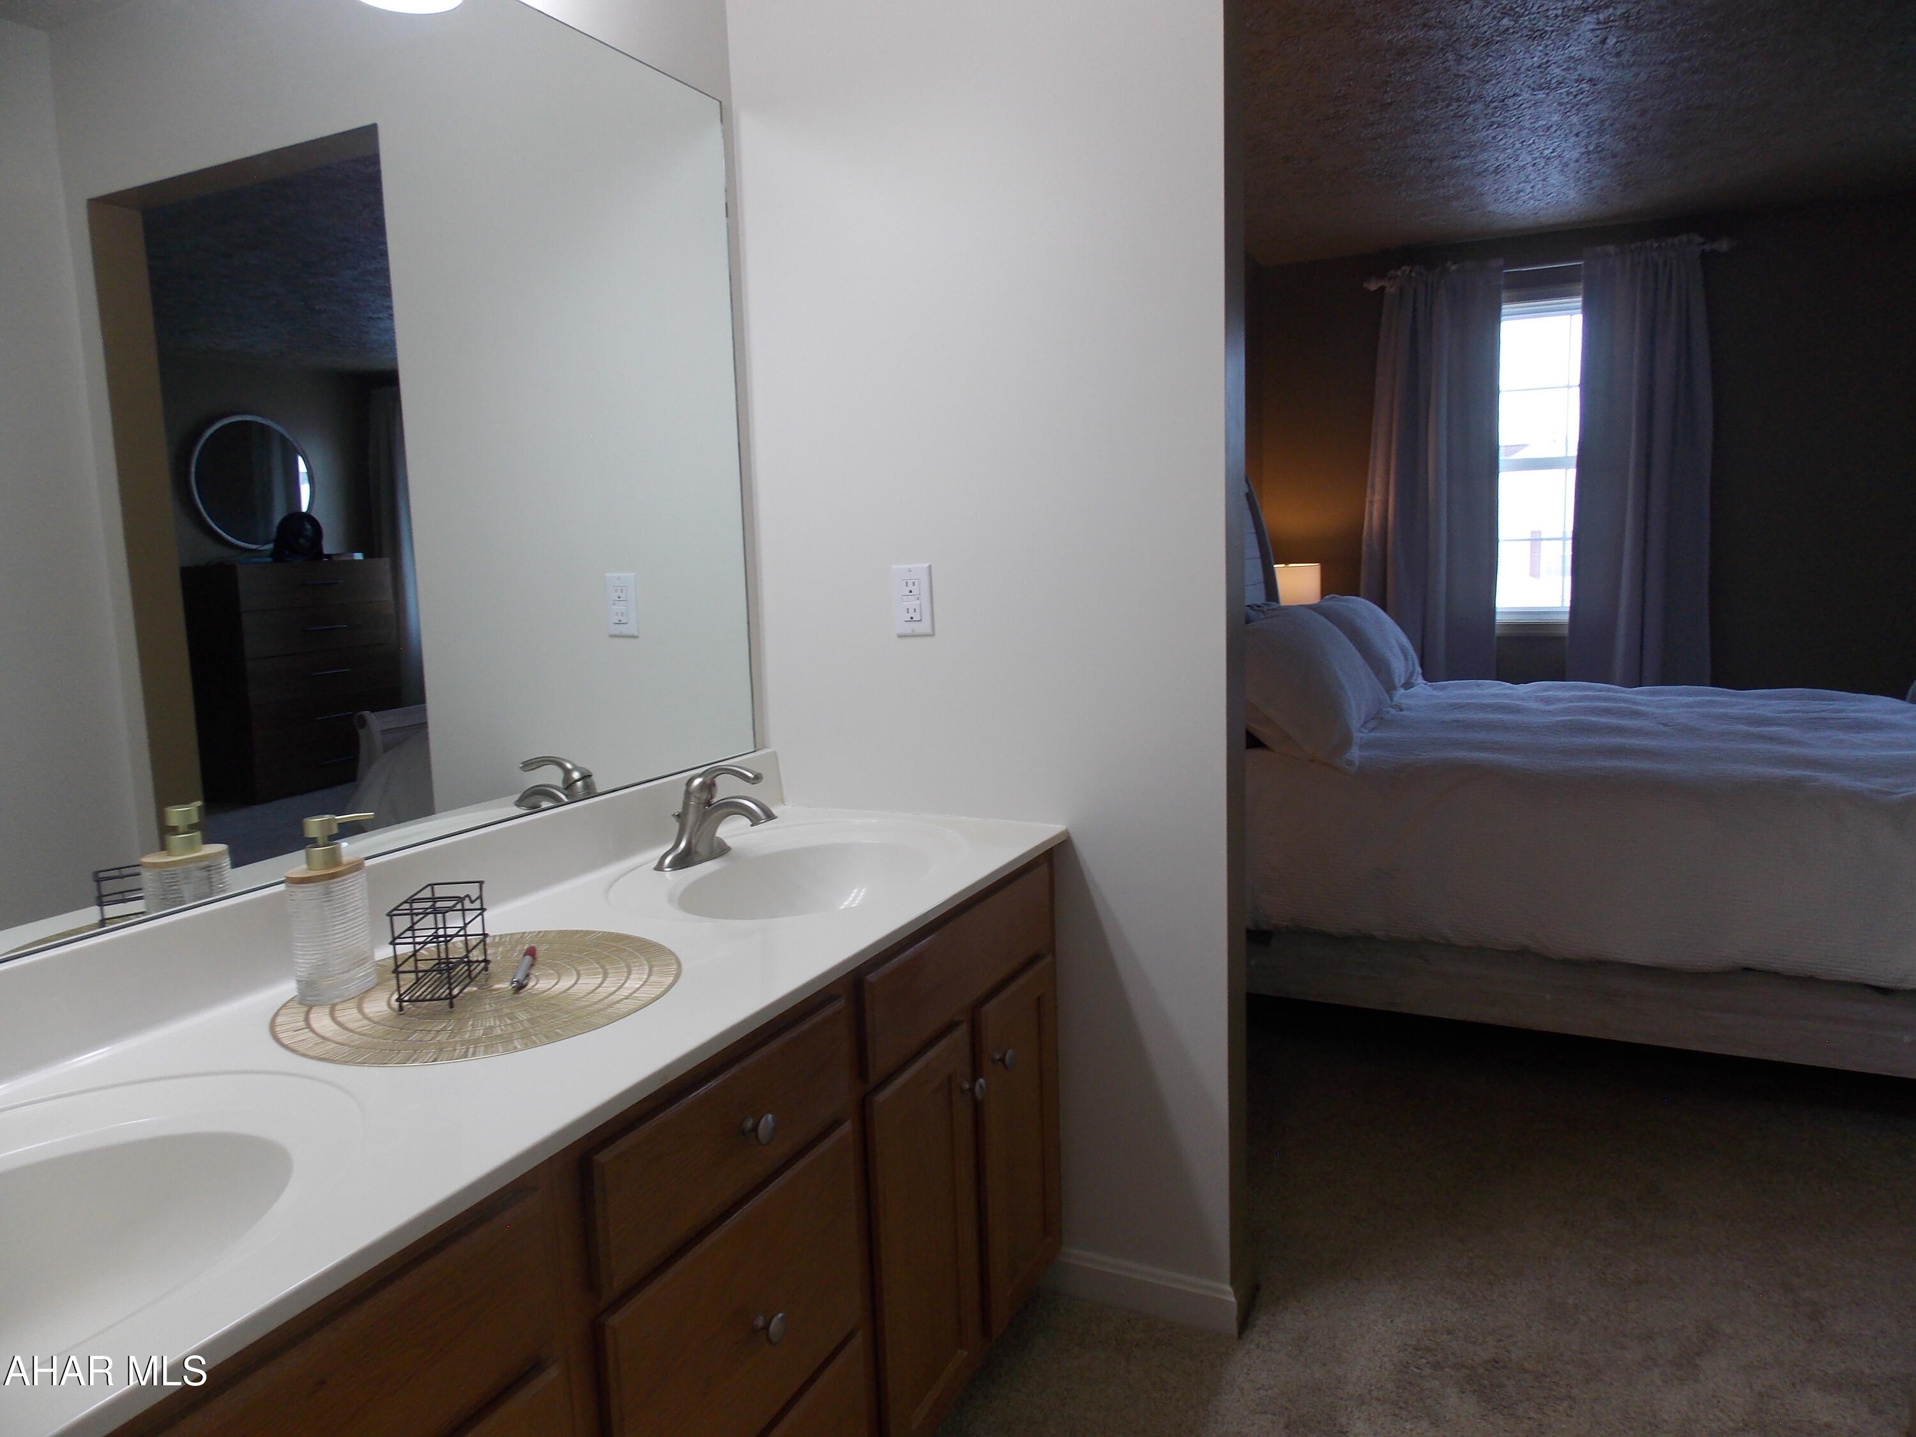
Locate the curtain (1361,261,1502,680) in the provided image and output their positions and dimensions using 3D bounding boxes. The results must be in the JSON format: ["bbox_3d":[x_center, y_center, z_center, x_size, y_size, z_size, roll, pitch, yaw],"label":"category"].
[{"bbox_3d":[2.038,-0.788,5.541,0.549,2.296,0.120,2,9,25],"label":"curtain"}]

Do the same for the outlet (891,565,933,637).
[{"bbox_3d":[-0.073,-0.192,2.079,0.071,0.116,0.008,2,9,25],"label":"outlet"}]

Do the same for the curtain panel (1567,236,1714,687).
[{"bbox_3d":[2.784,-0.765,5.187,0.505,2.302,0.120,2,9,25],"label":"curtain panel"}]

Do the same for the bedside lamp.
[{"bbox_3d":[1.442,-0.433,5.569,0.290,0.480,0.290,2,9,25],"label":"bedside lamp"}]

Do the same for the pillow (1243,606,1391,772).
[{"bbox_3d":[0.901,-0.111,3.381,0.220,0.460,0.900,-42,-11,25],"label":"pillow"}]

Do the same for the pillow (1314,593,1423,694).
[{"bbox_3d":[1.294,-0.238,4.247,0.220,0.460,0.880,-42,-11,25],"label":"pillow"}]

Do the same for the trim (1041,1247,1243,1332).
[{"bbox_3d":[0.282,0.927,2.077,0.357,0.075,0.014,2,9,25],"label":"trim"}]

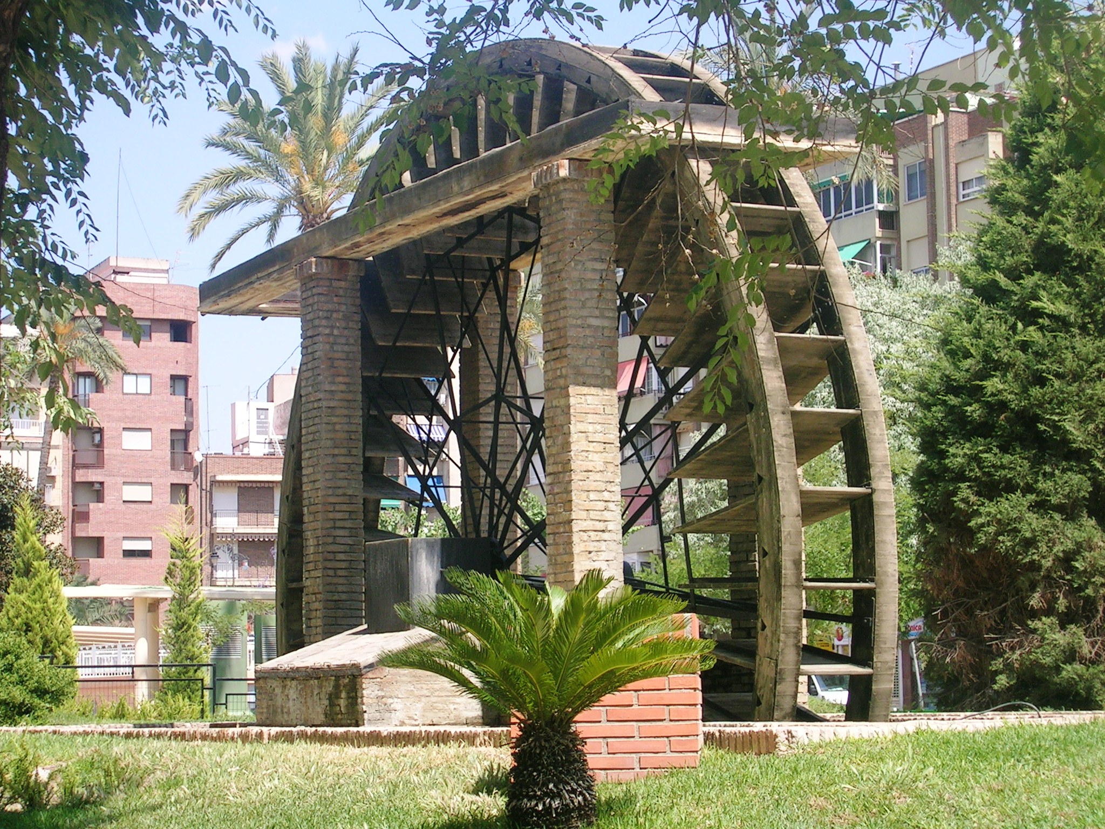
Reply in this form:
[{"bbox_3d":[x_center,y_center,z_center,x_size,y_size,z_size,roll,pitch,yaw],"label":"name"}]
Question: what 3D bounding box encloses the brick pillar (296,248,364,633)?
[{"bbox_3d":[-1.777,0.654,22.272,0.410,3.810,0.410,2,-7,-27],"label":"brick pillar"}]

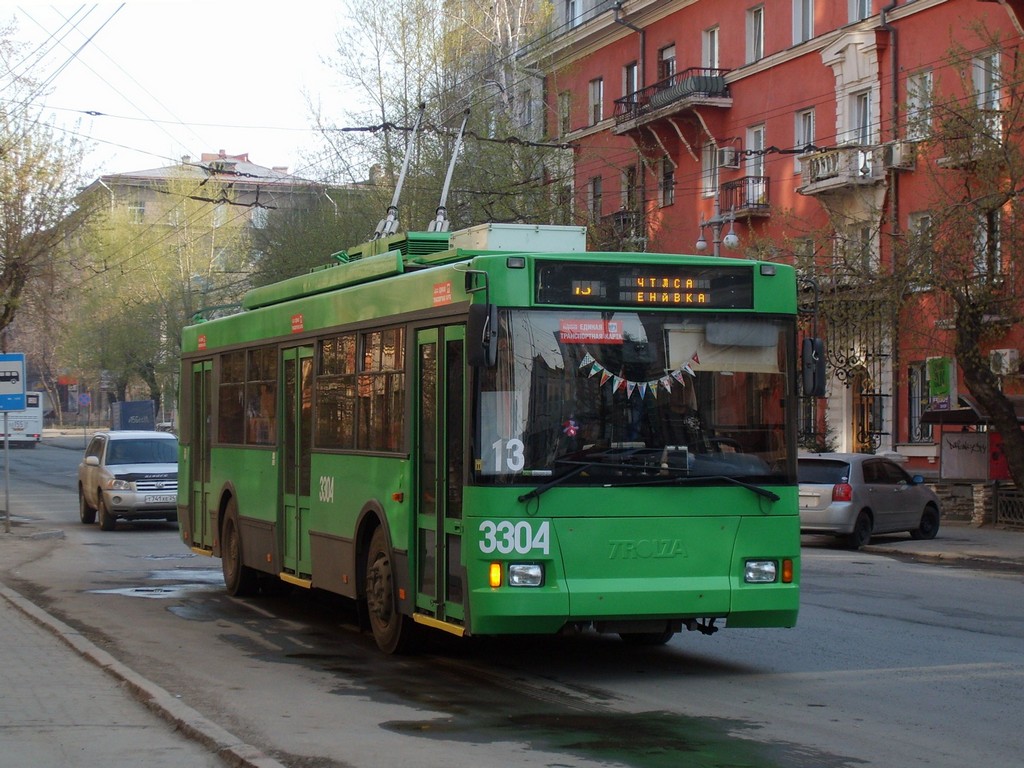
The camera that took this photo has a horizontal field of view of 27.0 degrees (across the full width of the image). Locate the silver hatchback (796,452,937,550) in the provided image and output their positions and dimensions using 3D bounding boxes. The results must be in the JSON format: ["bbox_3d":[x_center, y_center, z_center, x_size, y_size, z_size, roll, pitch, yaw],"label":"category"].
[{"bbox_3d":[5.780,1.911,35.963,1.695,1.470,4.175,0,-1,35],"label":"silver hatchback"}]

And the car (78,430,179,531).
[{"bbox_3d":[-6.732,1.712,38.625,1.825,1.690,4.690,1,-1,-18],"label":"car"}]

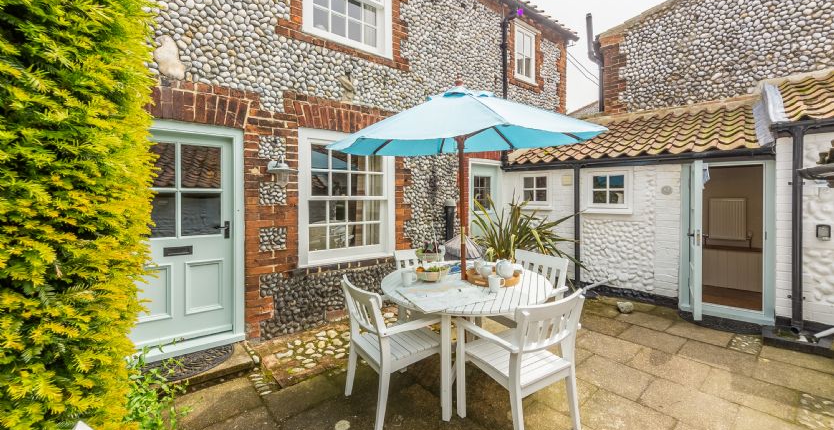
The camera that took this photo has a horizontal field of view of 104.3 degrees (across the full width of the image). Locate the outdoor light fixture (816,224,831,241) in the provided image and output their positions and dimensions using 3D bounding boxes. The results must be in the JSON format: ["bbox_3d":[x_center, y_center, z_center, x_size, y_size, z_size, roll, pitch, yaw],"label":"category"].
[{"bbox_3d":[4.210,0.186,3.350,0.100,0.175,0.085,3,4,41],"label":"outdoor light fixture"}]

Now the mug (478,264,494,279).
[{"bbox_3d":[0.611,0.493,2.830,0.095,0.098,0.115,-1,3,-18],"label":"mug"}]

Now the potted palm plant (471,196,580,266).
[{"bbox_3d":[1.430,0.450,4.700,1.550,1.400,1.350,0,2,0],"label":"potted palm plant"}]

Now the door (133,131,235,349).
[{"bbox_3d":[-2.190,0.190,3.000,0.880,1.940,0.060,-2,3,-37],"label":"door"}]

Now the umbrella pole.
[{"bbox_3d":[0.404,0.100,2.880,0.045,2.300,0.045,0,2,0],"label":"umbrella pole"}]

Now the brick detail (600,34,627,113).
[{"bbox_3d":[3.850,-2.740,6.340,0.420,1.620,0.200,2,3,40],"label":"brick detail"}]

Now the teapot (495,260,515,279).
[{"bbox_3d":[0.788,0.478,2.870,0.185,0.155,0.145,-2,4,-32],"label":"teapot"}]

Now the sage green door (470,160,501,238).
[{"bbox_3d":[1.080,0.155,5.220,0.710,1.940,0.070,-2,4,-38],"label":"sage green door"}]

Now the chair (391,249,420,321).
[{"bbox_3d":[0.135,0.824,3.370,0.540,0.870,0.580,-1,3,-22],"label":"chair"}]

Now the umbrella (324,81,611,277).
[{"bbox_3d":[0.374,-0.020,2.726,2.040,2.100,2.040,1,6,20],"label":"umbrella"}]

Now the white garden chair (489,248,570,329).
[{"bbox_3d":[1.050,0.860,3.140,0.580,0.880,0.590,-2,3,-34],"label":"white garden chair"}]

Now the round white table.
[{"bbox_3d":[0.404,0.925,2.790,1.480,0.720,1.480,0,3,0],"label":"round white table"}]

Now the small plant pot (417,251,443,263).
[{"bbox_3d":[0.140,0.446,3.400,0.290,0.140,0.200,0,2,0],"label":"small plant pot"}]

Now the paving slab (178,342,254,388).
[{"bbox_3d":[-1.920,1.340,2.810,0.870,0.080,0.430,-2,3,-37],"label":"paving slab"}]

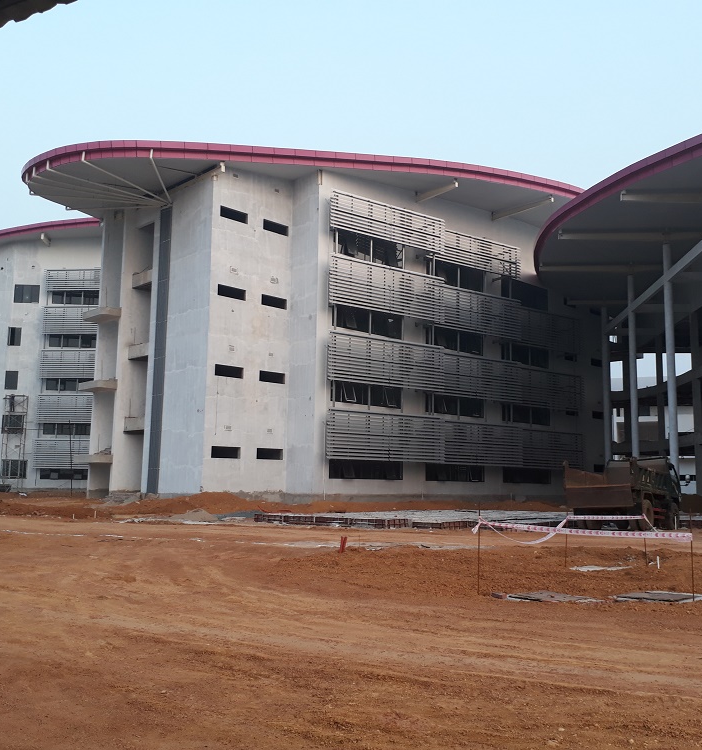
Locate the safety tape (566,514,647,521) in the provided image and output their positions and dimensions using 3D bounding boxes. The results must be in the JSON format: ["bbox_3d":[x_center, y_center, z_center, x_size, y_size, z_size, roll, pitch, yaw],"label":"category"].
[{"bbox_3d":[5.012,2.795,15.300,1.580,0.100,0.060,2,-8,-6],"label":"safety tape"}]

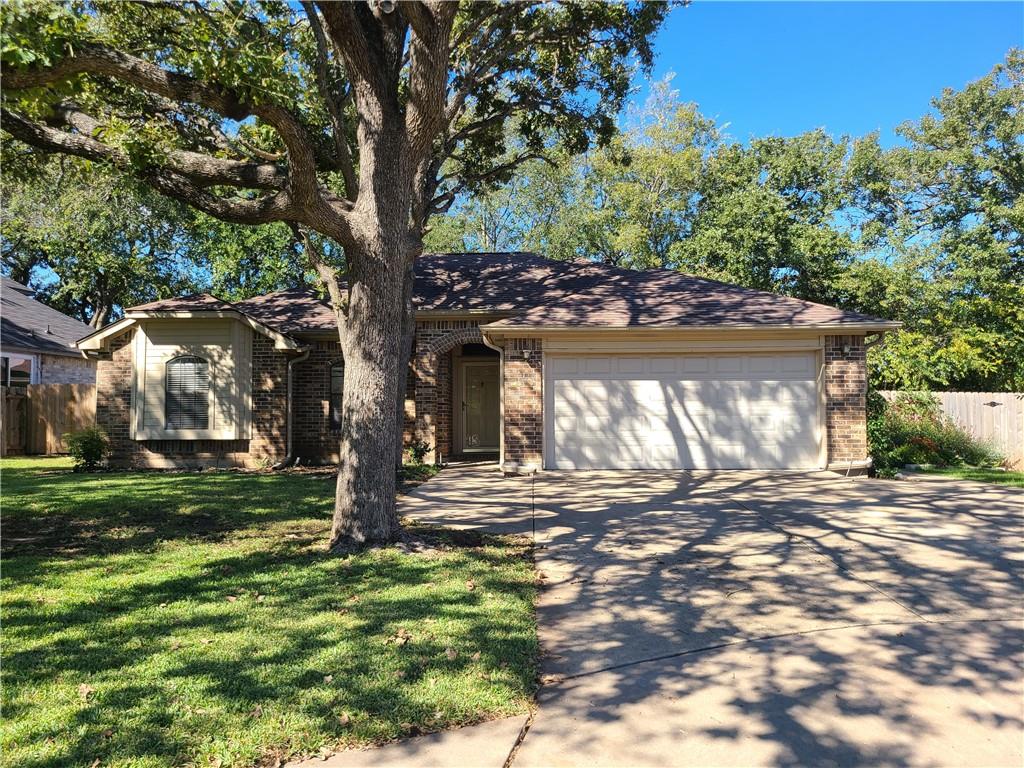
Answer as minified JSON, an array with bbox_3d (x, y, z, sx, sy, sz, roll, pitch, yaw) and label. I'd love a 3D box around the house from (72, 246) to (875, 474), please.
[{"bbox_3d":[-0.850,-0.930,19.900,15.500,5.600,13.000,0,-2,3],"label":"house"}]

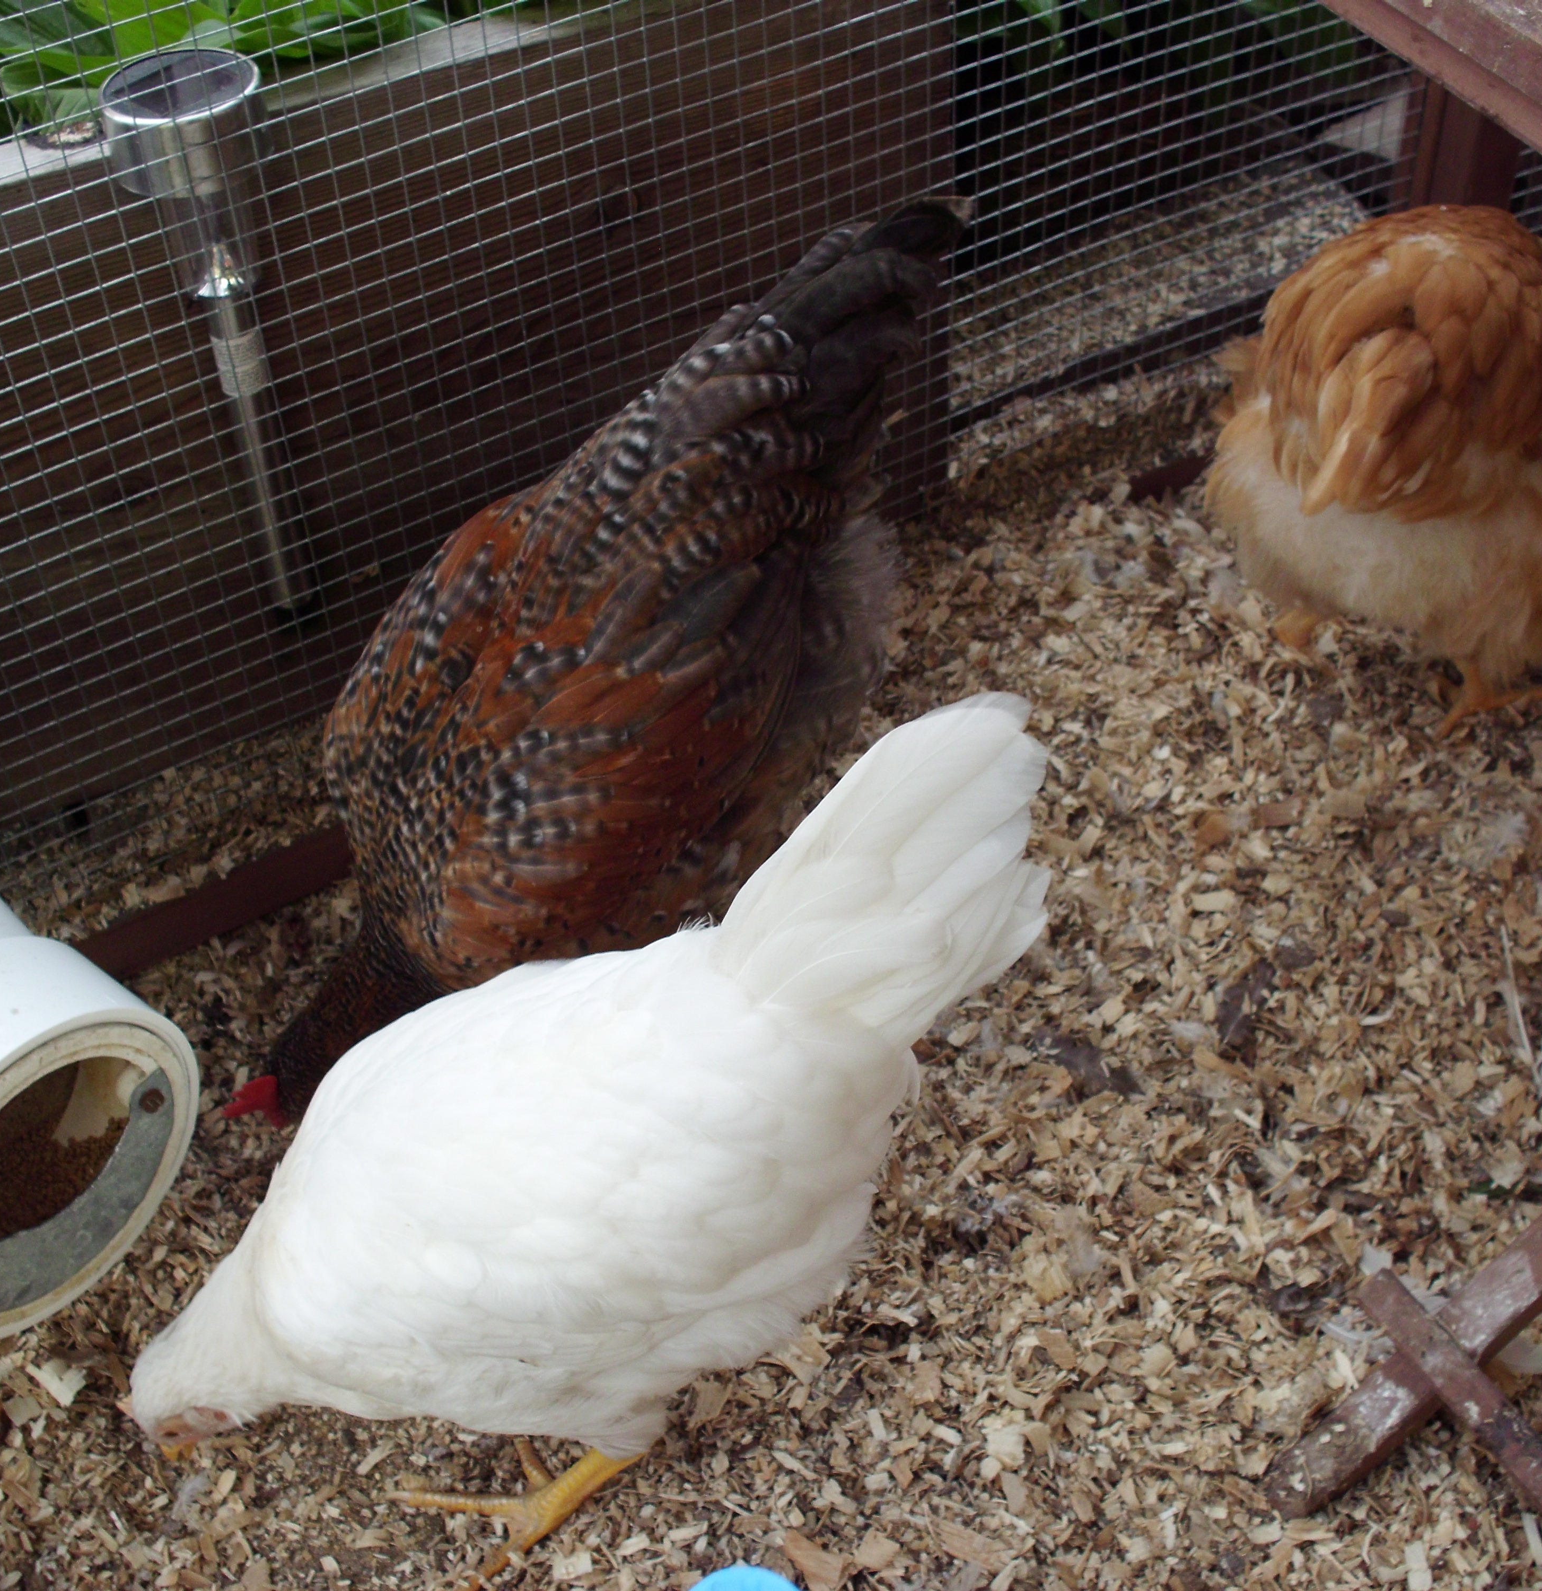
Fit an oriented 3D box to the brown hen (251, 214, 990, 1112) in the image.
[{"bbox_3d":[-0.065,-0.023,0.835,0.345,0.360,0.180,-23,51,-17],"label":"brown hen"}]

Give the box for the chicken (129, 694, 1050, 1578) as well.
[{"bbox_3d":[-0.067,0.113,0.760,0.325,0.290,0.160,-13,49,-9],"label":"chicken"}]

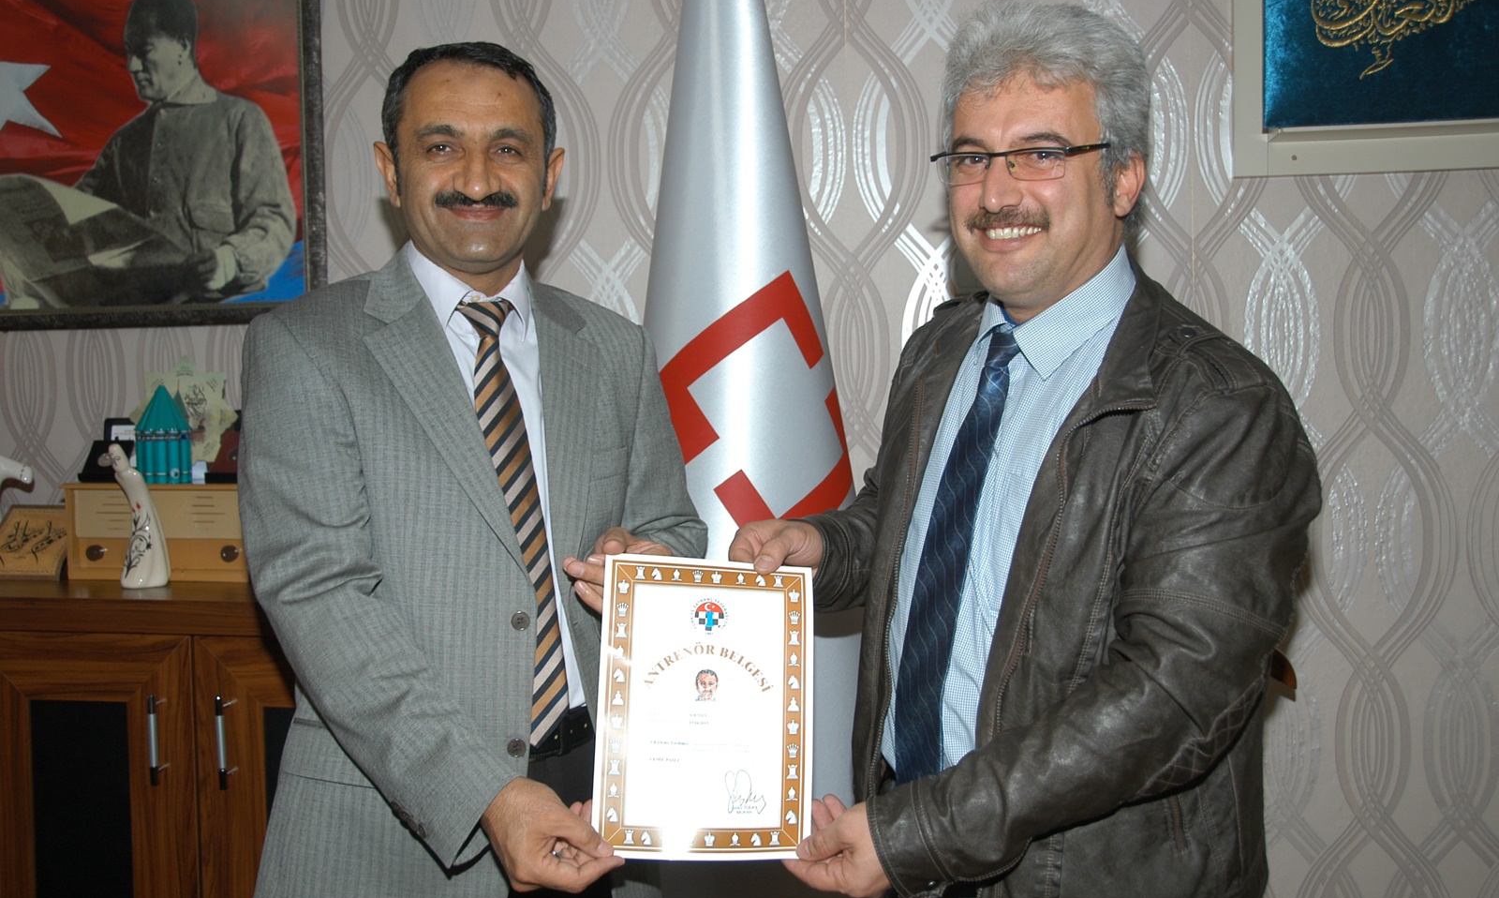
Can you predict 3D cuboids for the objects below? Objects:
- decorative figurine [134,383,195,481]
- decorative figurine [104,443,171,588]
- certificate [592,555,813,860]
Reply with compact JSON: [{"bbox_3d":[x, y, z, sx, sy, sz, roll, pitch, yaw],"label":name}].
[{"bbox_3d":[-0.963,-0.024,2.251,0.086,0.160,0.086,-2,2,-10],"label":"decorative figurine"},{"bbox_3d":[-0.951,0.105,2.131,0.085,0.215,0.060,-3,3,-35],"label":"decorative figurine"},{"bbox_3d":[-0.043,0.252,1.360,0.211,0.298,0.008,3,-19,-5],"label":"certificate"}]

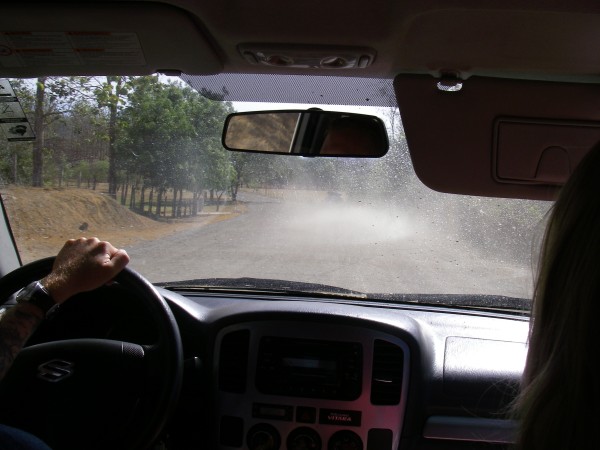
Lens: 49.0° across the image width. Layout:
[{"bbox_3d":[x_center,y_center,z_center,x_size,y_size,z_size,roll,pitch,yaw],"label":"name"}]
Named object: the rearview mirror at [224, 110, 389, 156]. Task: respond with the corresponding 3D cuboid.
[{"bbox_3d":[0.011,-0.126,0.912,0.245,0.062,0.045,5,9,23],"label":"rearview mirror"}]

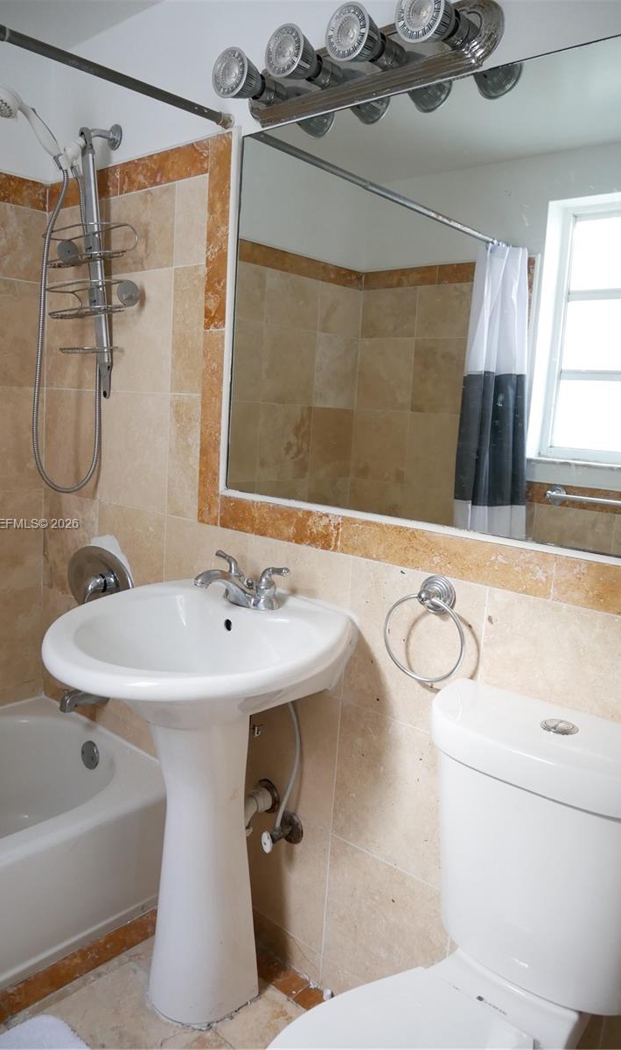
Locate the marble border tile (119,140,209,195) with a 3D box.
[{"bbox_3d":[-0.360,-0.870,1.785,0.356,0.076,0.012,11,12,40],"label":"marble border tile"}]

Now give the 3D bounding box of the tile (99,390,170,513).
[{"bbox_3d":[-0.474,-0.198,1.955,0.312,0.309,0.012,11,12,40],"label":"tile"}]

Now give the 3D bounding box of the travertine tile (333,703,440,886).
[{"bbox_3d":[0.175,0.544,1.478,0.304,0.304,0.010,11,11,40],"label":"travertine tile"}]

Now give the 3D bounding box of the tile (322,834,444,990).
[{"bbox_3d":[0.157,0.851,1.537,0.301,0.306,0.012,11,12,39],"label":"tile"}]

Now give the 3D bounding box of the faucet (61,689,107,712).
[{"bbox_3d":[-0.651,0.498,2.084,0.062,0.062,0.136,11,12,40],"label":"faucet"}]

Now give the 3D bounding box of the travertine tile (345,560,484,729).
[{"bbox_3d":[0.193,0.241,1.431,0.304,0.307,0.010,11,11,40],"label":"travertine tile"}]

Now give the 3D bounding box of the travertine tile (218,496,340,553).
[{"bbox_3d":[-0.073,-0.007,1.641,0.374,0.076,0.012,11,12,39],"label":"travertine tile"}]

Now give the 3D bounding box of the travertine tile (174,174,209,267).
[{"bbox_3d":[-0.283,-0.723,1.746,0.122,0.200,0.010,11,11,40],"label":"travertine tile"}]

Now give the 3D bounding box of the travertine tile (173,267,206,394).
[{"bbox_3d":[-0.293,-0.470,1.769,0.118,0.306,0.012,11,12,40],"label":"travertine tile"}]

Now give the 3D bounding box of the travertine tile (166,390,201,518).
[{"bbox_3d":[-0.316,-0.170,1.832,0.117,0.306,0.012,11,12,39],"label":"travertine tile"}]

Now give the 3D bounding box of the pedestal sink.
[{"bbox_3d":[-0.276,0.611,1.523,0.560,0.883,0.530,11,12,39],"label":"pedestal sink"}]

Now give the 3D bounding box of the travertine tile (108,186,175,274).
[{"bbox_3d":[-0.445,-0.754,1.884,0.304,0.200,0.010,11,11,40],"label":"travertine tile"}]

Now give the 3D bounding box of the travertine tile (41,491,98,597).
[{"bbox_3d":[-0.722,0.062,2.199,0.299,0.309,0.012,11,12,40],"label":"travertine tile"}]

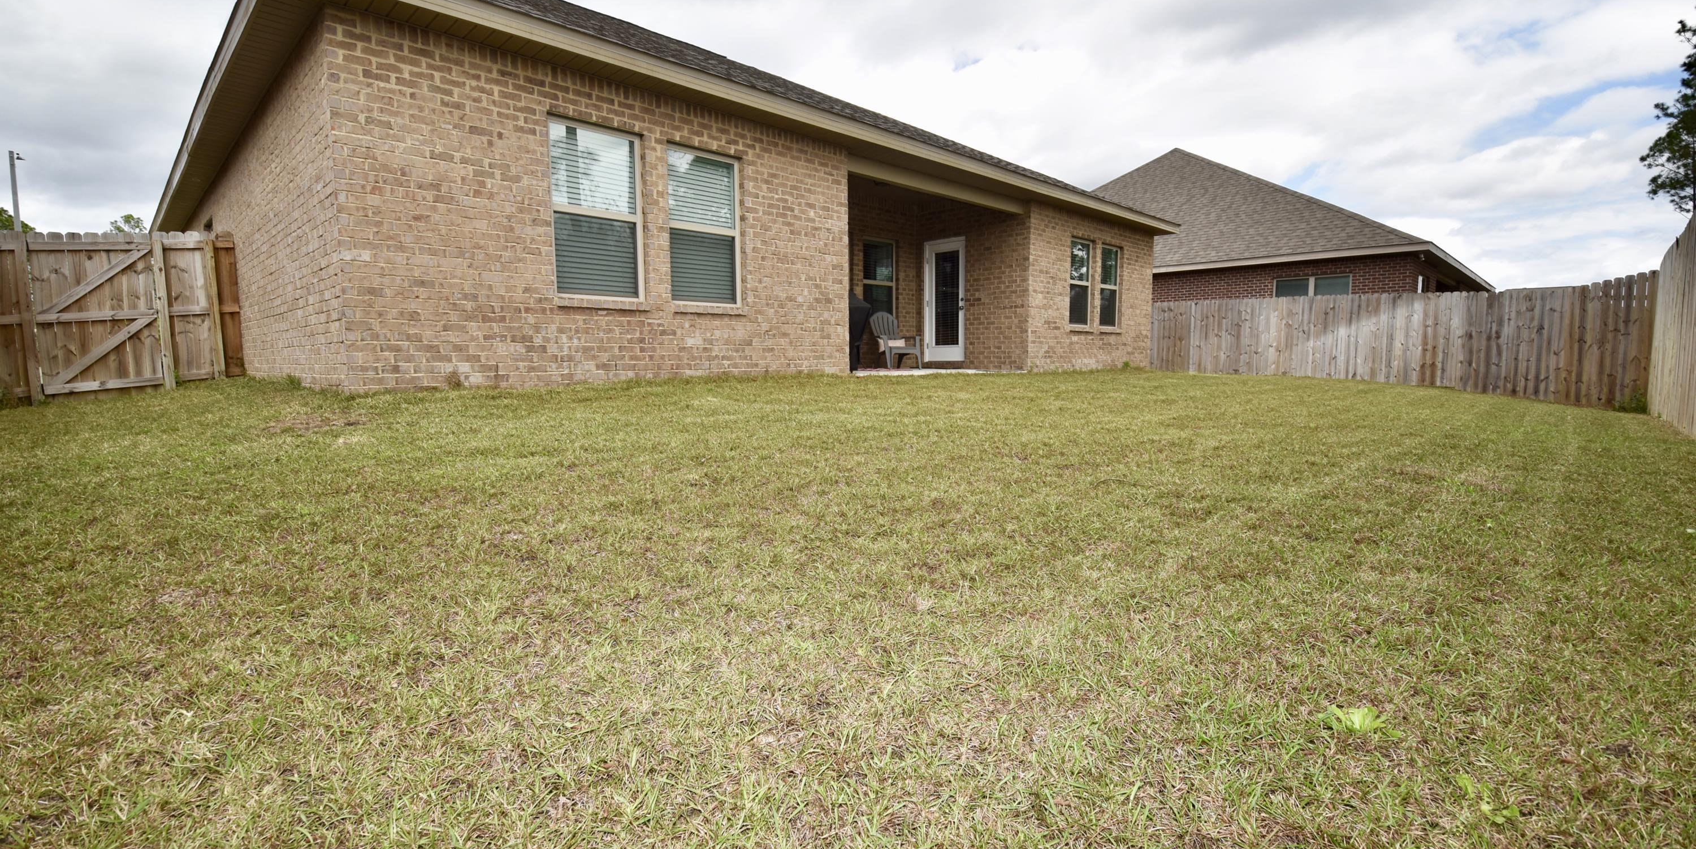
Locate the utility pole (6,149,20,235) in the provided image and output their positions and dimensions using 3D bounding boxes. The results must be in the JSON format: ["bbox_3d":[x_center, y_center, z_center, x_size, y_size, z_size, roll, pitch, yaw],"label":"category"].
[{"bbox_3d":[-28.994,-5.585,24.909,0.200,7.800,0.200,5,8,43],"label":"utility pole"}]

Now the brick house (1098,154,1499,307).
[{"bbox_3d":[14.039,-6.801,29.064,17.500,8.200,17.500,-6,8,-44],"label":"brick house"}]

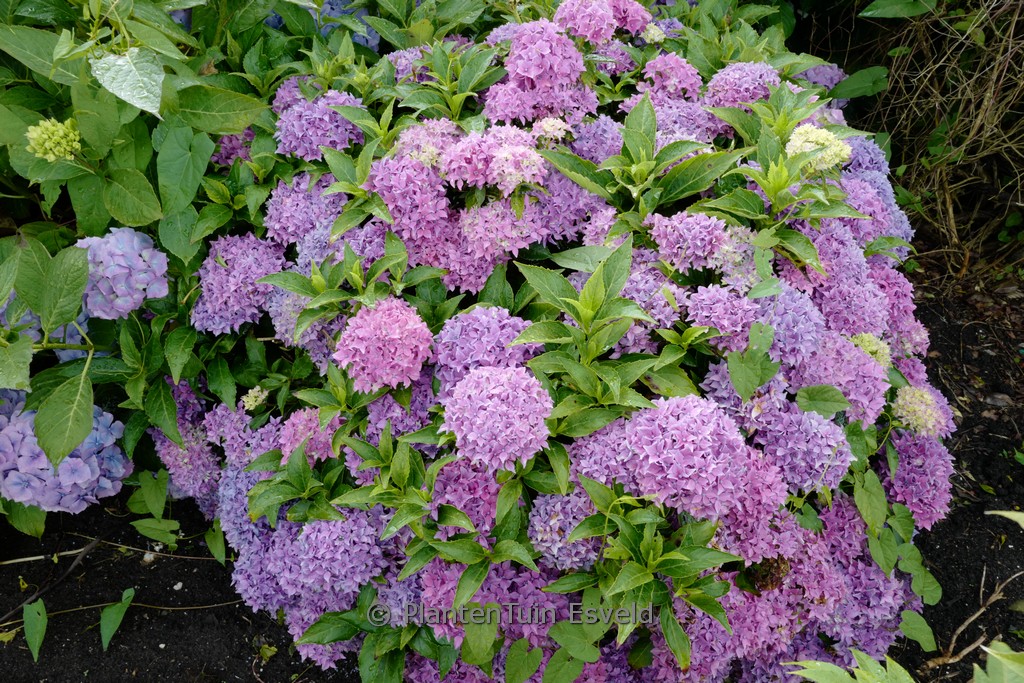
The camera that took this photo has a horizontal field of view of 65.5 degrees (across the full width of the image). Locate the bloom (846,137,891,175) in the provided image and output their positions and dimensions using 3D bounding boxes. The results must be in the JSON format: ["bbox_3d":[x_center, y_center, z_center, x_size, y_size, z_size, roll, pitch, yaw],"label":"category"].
[{"bbox_3d":[0.748,-0.388,1.680,0.110,0.095,0.110,0,35,0],"label":"bloom"}]

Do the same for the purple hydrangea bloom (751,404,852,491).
[{"bbox_3d":[0.430,0.156,1.170,0.150,0.130,0.145,0,37,0],"label":"purple hydrangea bloom"}]

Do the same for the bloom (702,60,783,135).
[{"bbox_3d":[0.440,-0.464,1.520,0.145,0.125,0.140,0,37,0],"label":"bloom"}]

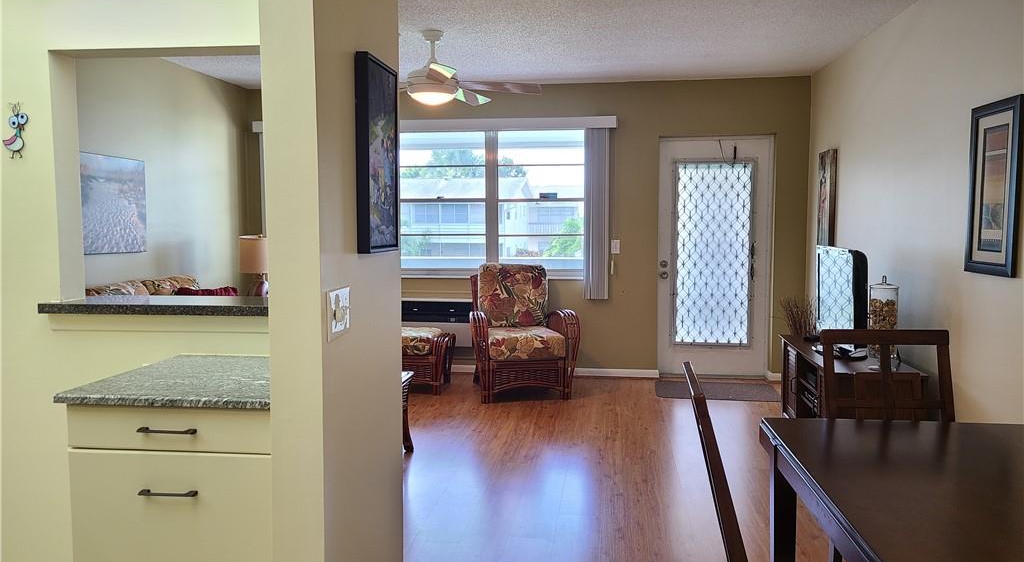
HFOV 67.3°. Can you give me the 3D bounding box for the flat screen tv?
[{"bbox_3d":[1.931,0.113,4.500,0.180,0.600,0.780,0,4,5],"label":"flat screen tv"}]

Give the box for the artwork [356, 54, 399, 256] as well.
[{"bbox_3d":[-0.374,-0.344,2.156,0.035,0.523,0.290,1,5,6],"label":"artwork"}]

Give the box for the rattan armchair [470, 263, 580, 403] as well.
[{"bbox_3d":[0.046,0.377,6.118,0.810,1.000,0.850,-1,4,-10],"label":"rattan armchair"}]

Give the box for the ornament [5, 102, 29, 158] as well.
[{"bbox_3d":[-1.604,-0.487,2.483,0.085,0.186,0.020,0,4,7],"label":"ornament"}]

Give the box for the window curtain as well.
[{"bbox_3d":[0.715,-0.560,6.494,0.205,1.435,0.090,0,4,7],"label":"window curtain"}]

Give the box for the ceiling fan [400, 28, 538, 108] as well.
[{"bbox_3d":[-0.492,-1.326,4.793,1.340,0.460,1.340,0,4,7],"label":"ceiling fan"}]

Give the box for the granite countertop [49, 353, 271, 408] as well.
[{"bbox_3d":[-0.803,0.274,2.141,0.555,0.022,0.610,0,4,7],"label":"granite countertop"}]

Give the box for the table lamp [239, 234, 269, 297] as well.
[{"bbox_3d":[-2.076,-0.047,6.408,0.385,0.680,0.385,0,4,7],"label":"table lamp"}]

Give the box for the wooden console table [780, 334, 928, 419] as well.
[{"bbox_3d":[1.928,0.700,4.521,0.450,0.575,1.400,1,4,9],"label":"wooden console table"}]

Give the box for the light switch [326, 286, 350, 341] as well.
[{"bbox_3d":[-0.424,0.078,1.882,0.012,0.120,0.152,0,4,7],"label":"light switch"}]

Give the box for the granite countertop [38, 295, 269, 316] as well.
[{"bbox_3d":[-0.990,0.083,2.549,1.025,0.031,0.310,0,4,7],"label":"granite countertop"}]

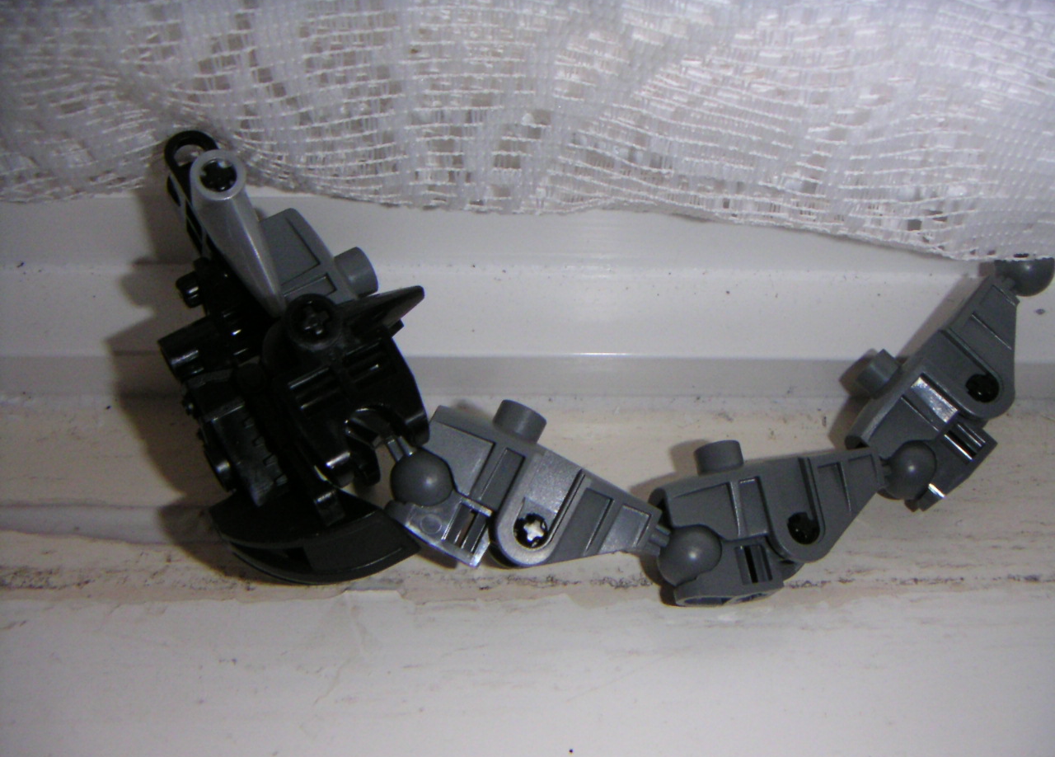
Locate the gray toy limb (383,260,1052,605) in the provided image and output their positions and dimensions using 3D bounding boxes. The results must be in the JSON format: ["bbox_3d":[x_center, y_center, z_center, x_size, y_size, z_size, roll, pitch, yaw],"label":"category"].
[{"bbox_3d":[0.041,0.013,0.194,0.131,0.019,0.049,-14,72,-12],"label":"gray toy limb"}]

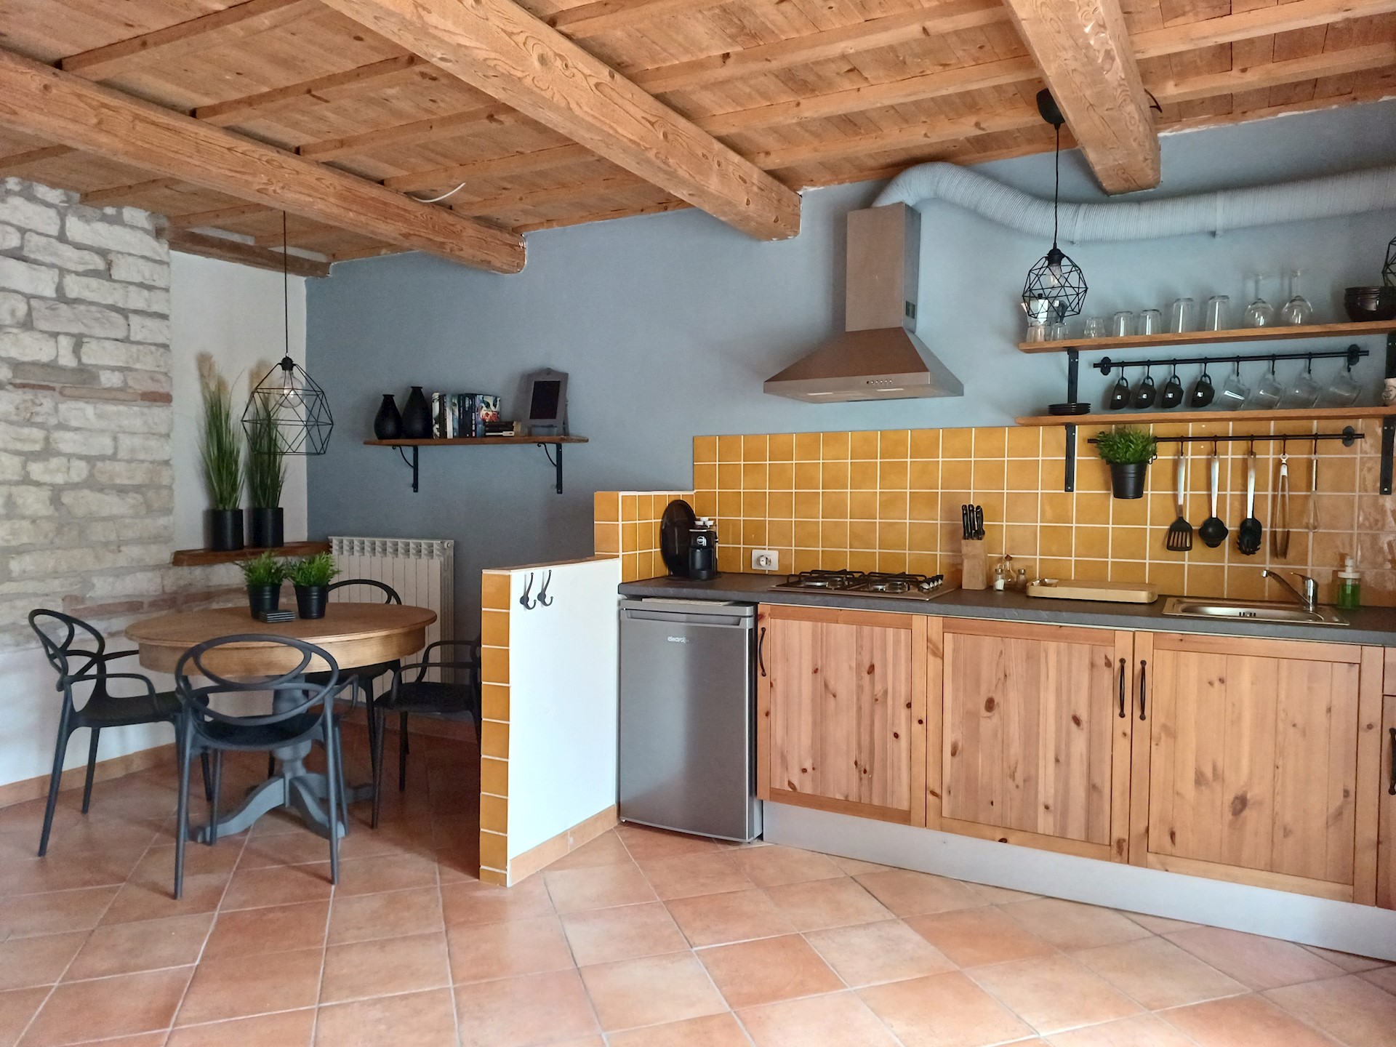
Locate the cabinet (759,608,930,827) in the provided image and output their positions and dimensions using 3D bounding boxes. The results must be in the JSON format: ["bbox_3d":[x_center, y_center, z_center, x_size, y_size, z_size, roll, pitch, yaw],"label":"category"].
[{"bbox_3d":[0.609,0.632,3.400,0.600,0.698,0.560,1,2,28],"label":"cabinet"}]

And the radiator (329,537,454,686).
[{"bbox_3d":[-1.602,0.516,4.828,0.800,0.880,0.097,1,2,28],"label":"radiator"}]

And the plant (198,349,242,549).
[{"bbox_3d":[-2.357,-0.348,4.584,0.200,0.950,0.200,1,2,27],"label":"plant"}]

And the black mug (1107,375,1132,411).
[{"bbox_3d":[1.477,-0.448,3.229,0.056,0.113,0.090,19,10,26],"label":"black mug"}]

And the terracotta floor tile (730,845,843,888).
[{"bbox_3d":[0.296,1.172,3.183,0.317,0.010,0.317,0,2,-18],"label":"terracotta floor tile"}]

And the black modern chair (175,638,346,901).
[{"bbox_3d":[-1.444,0.744,3.127,0.550,0.820,0.490,0,2,-15],"label":"black modern chair"}]

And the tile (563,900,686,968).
[{"bbox_3d":[-0.219,1.182,2.676,0.317,0.010,0.317,0,2,-18],"label":"tile"}]

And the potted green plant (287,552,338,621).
[{"bbox_3d":[-1.504,0.241,3.620,0.177,0.253,0.177,0,2,-23],"label":"potted green plant"}]

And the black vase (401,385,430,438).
[{"bbox_3d":[-1.423,-0.558,4.689,0.148,0.266,0.148,1,2,28],"label":"black vase"}]

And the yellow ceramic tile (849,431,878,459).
[{"bbox_3d":[0.668,-0.311,3.717,0.115,0.113,0.010,1,2,28],"label":"yellow ceramic tile"}]

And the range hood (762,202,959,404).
[{"bbox_3d":[0.623,-0.832,3.429,0.610,0.710,0.450,1,2,28],"label":"range hood"}]

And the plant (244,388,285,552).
[{"bbox_3d":[-2.242,-0.313,4.808,0.190,0.870,0.190,1,2,27],"label":"plant"}]

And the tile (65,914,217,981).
[{"bbox_3d":[-1.536,1.175,2.570,0.316,0.010,0.316,0,2,-18],"label":"tile"}]

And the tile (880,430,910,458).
[{"bbox_3d":[0.768,-0.303,3.608,0.115,0.115,0.009,1,2,28],"label":"tile"}]

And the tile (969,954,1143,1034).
[{"bbox_3d":[0.910,1.206,2.386,0.320,0.010,0.320,0,2,-18],"label":"tile"}]

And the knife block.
[{"bbox_3d":[1.010,0.144,3.360,0.085,0.185,0.110,1,2,23],"label":"knife block"}]

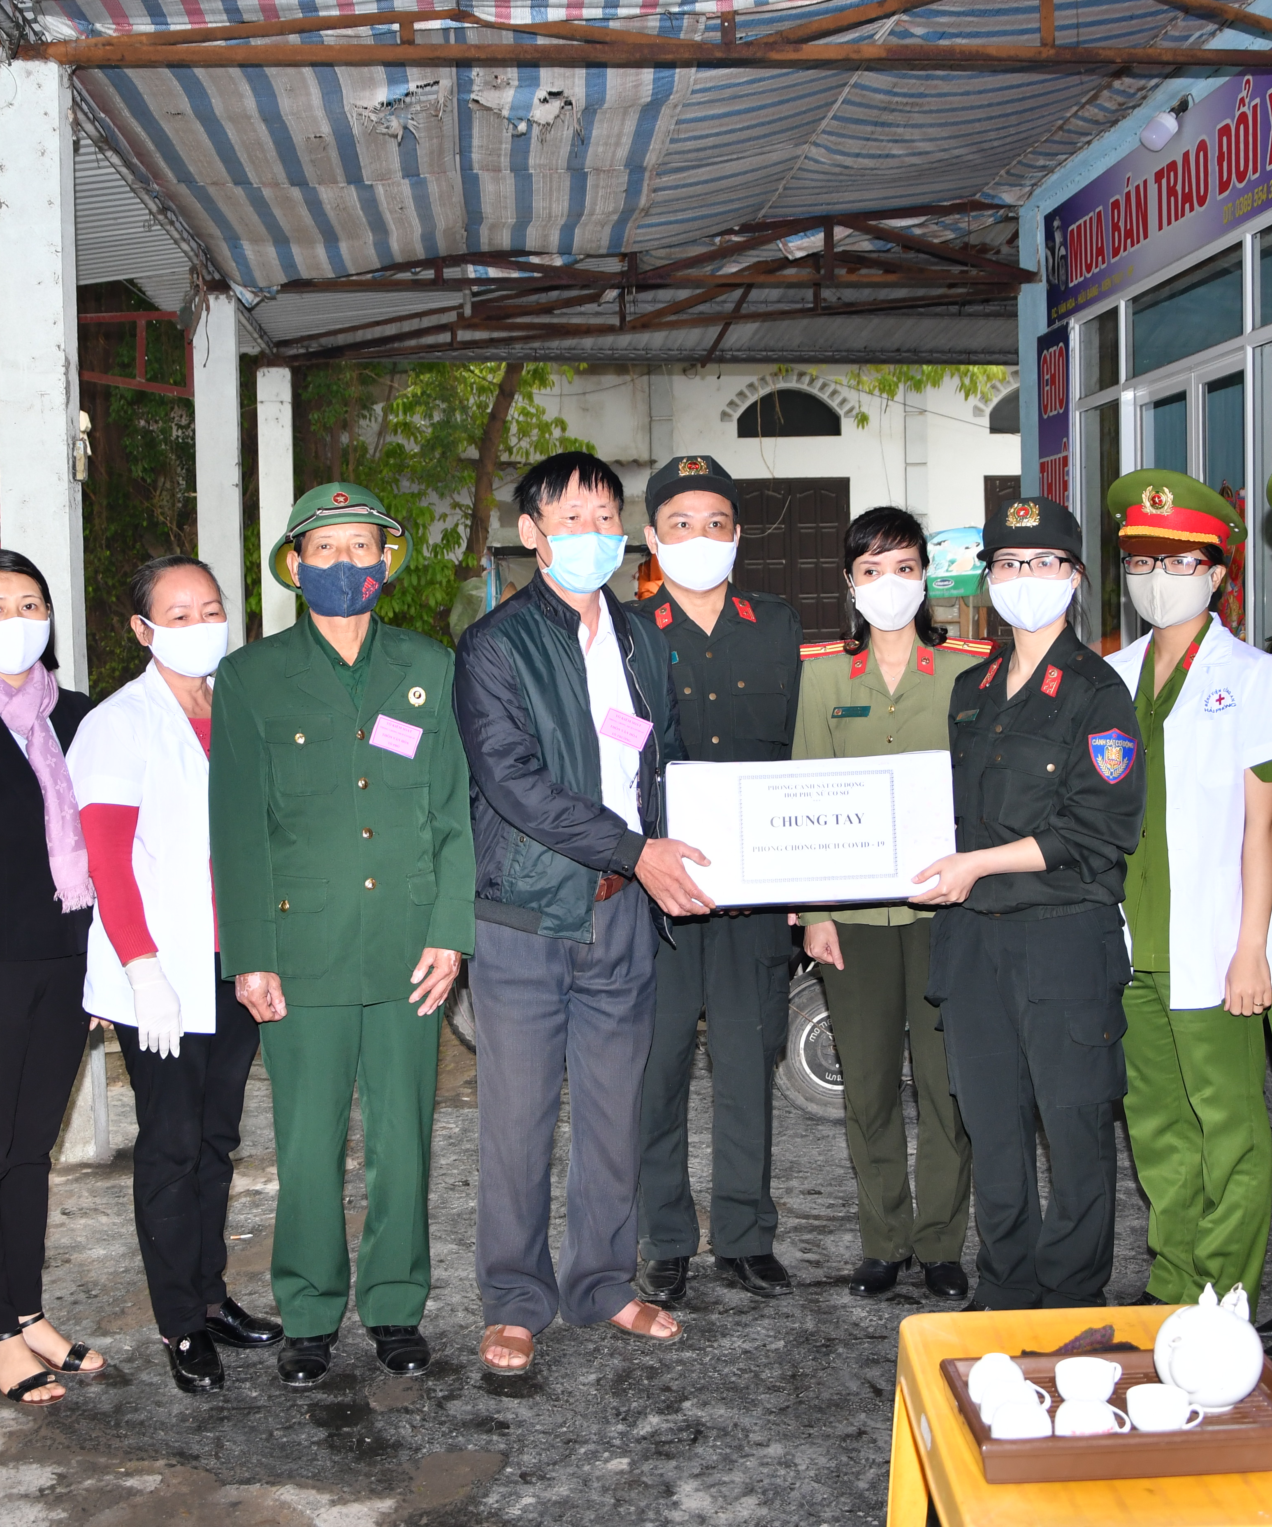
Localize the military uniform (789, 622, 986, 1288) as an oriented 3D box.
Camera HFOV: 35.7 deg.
[{"bbox_3d":[0.560,0.415,4.241,0.460,1.413,0.270,0,4,8],"label":"military uniform"}]

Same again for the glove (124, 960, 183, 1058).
[{"bbox_3d":[-0.905,0.460,3.700,0.085,0.195,0.060,-14,3,-19],"label":"glove"}]

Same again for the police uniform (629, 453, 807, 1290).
[{"bbox_3d":[0.160,0.230,4.258,0.480,1.784,0.290,-1,4,-2],"label":"police uniform"}]

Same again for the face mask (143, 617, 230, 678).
[{"bbox_3d":[-0.859,-0.221,3.770,0.150,0.118,0.095,-3,4,-35],"label":"face mask"}]

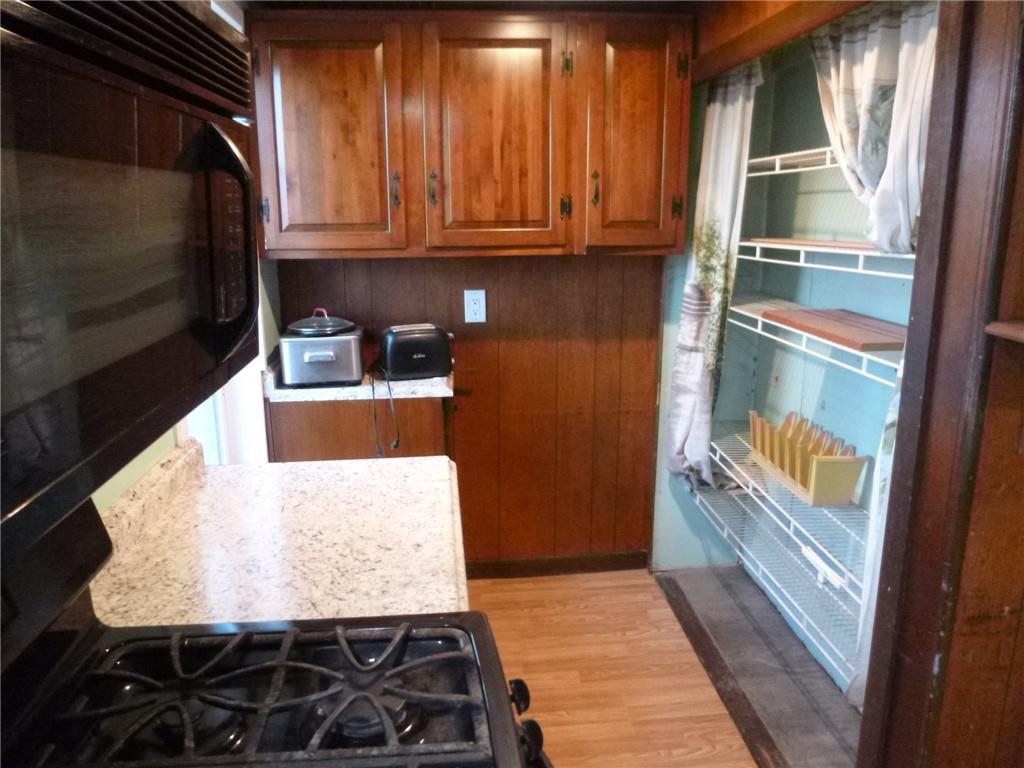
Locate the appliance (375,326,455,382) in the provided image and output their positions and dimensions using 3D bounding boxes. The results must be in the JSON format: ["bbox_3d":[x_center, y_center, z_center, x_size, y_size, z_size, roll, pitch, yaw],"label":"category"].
[{"bbox_3d":[-0.346,-0.122,2.680,0.248,0.178,0.160,-5,14,-18],"label":"appliance"}]

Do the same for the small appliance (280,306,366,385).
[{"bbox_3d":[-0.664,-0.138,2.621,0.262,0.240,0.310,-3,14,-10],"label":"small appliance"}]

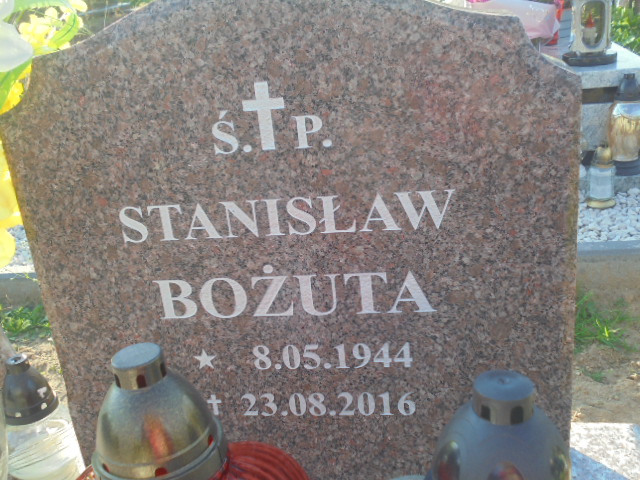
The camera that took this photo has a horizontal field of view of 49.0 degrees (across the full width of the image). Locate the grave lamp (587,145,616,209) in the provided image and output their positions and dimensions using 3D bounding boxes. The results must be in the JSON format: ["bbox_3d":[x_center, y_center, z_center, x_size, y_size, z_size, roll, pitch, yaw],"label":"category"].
[{"bbox_3d":[0.775,-0.177,1.923,0.074,0.163,0.074,3,21,22],"label":"grave lamp"}]

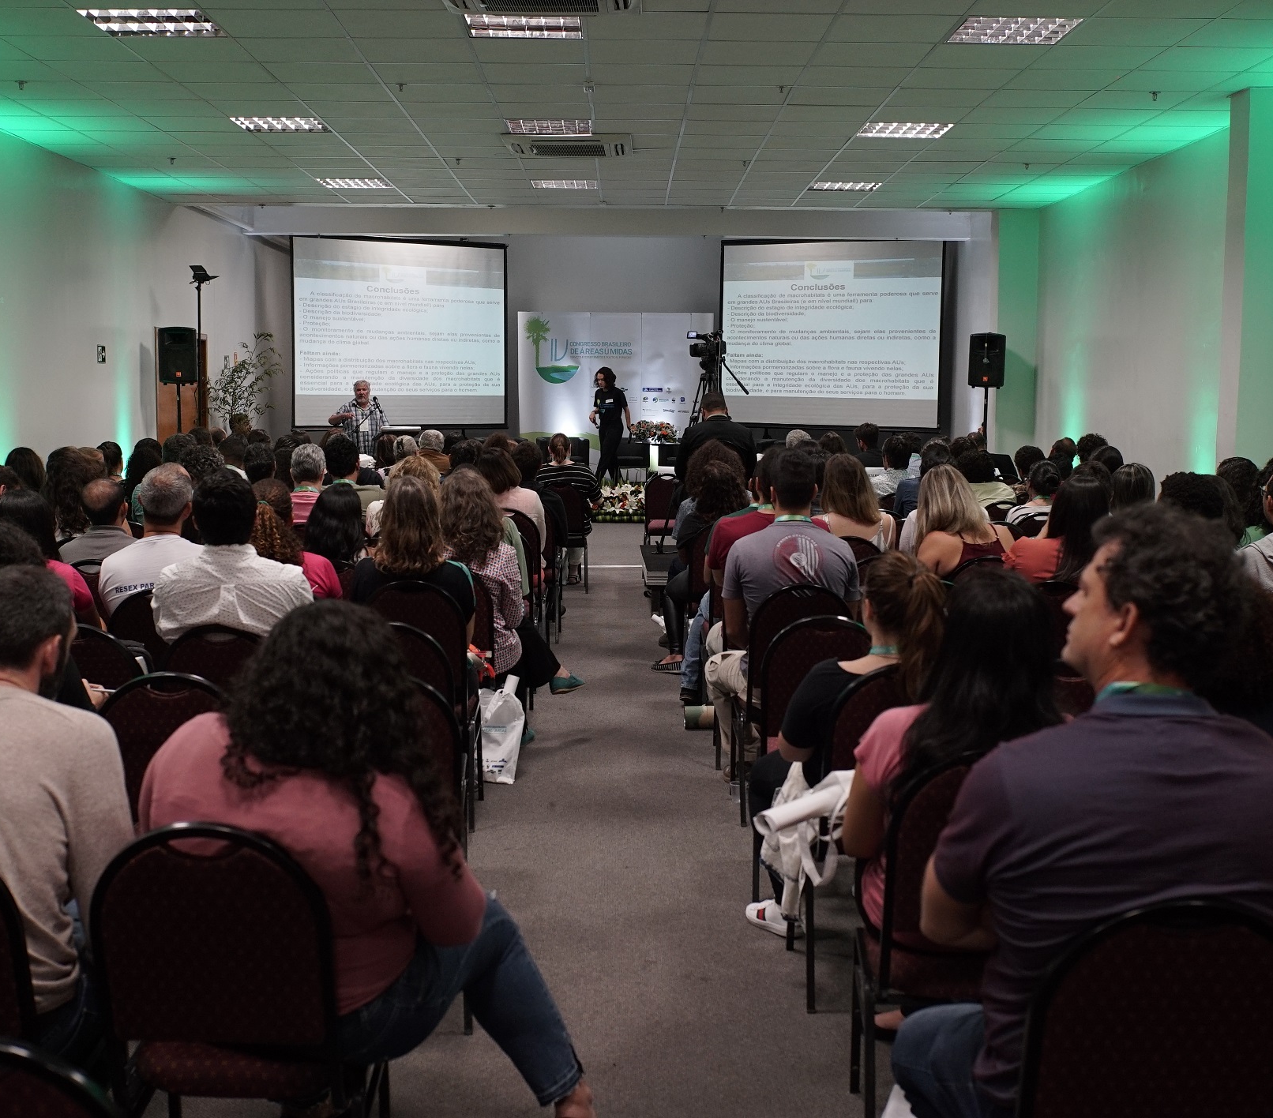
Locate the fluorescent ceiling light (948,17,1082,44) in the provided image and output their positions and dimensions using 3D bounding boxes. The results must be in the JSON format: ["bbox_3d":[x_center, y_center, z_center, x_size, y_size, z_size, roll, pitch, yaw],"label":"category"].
[{"bbox_3d":[1.892,-2.695,8.208,0.610,0.070,0.610,0,6,0],"label":"fluorescent ceiling light"}]

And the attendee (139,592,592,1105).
[{"bbox_3d":[-0.490,0.670,3.182,0.760,1.210,0.900,1,6,9],"label":"attendee"}]

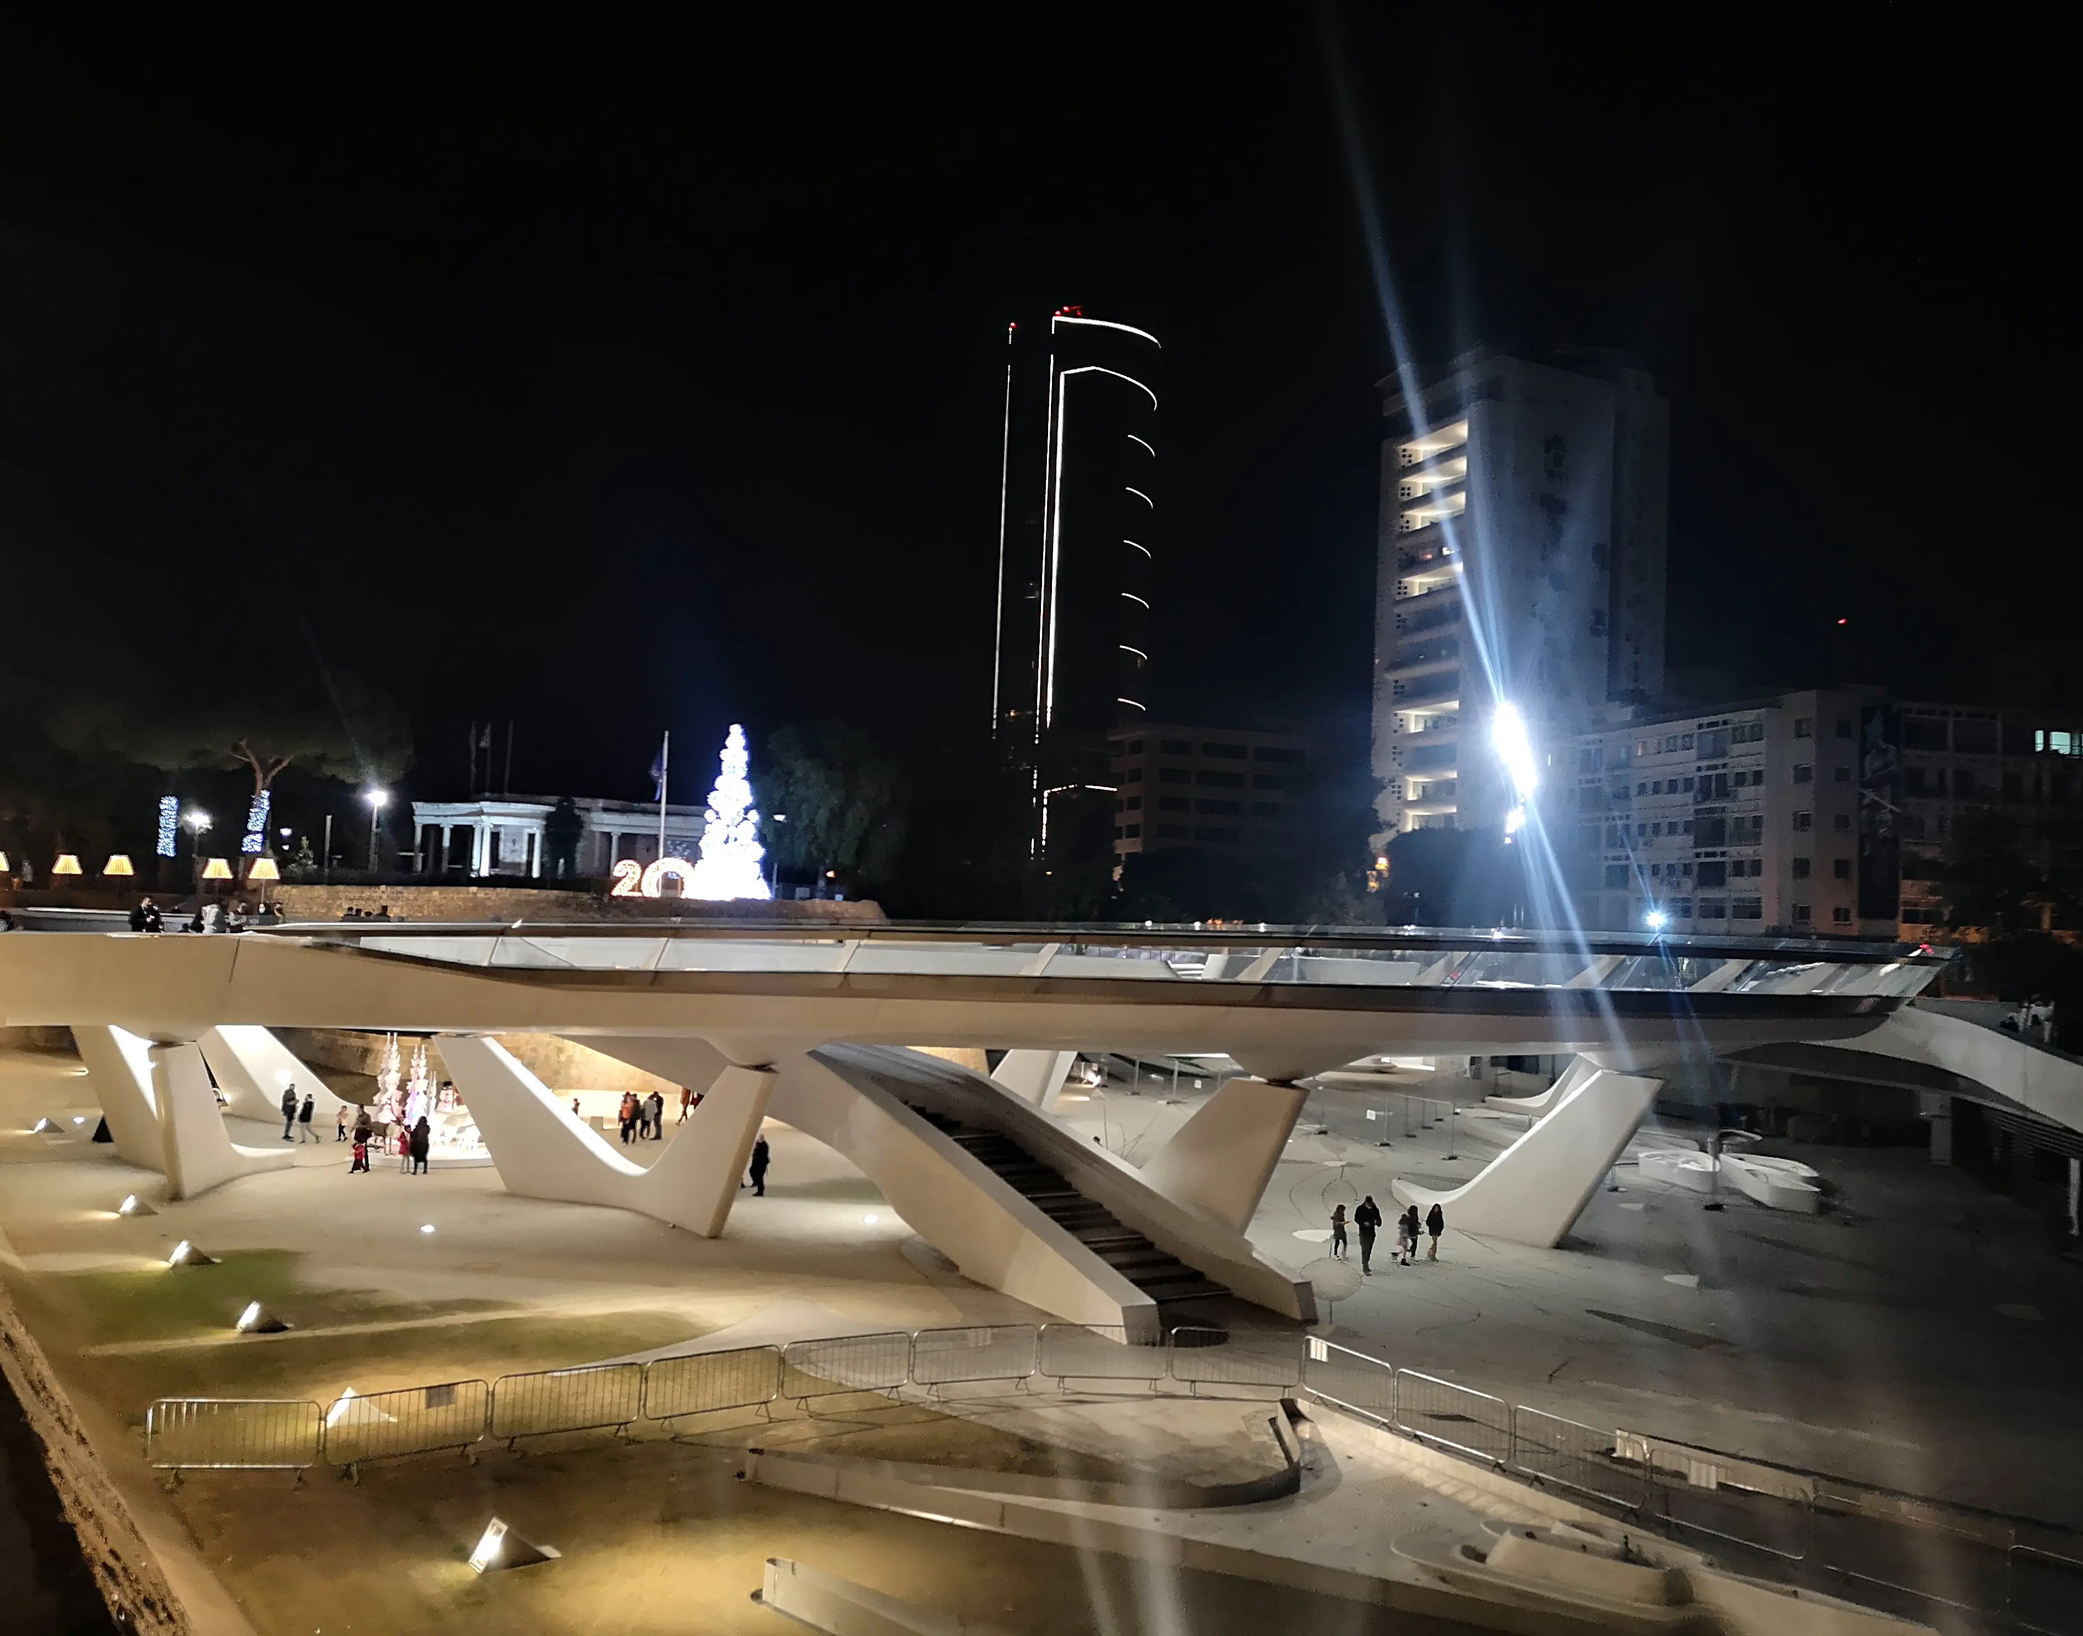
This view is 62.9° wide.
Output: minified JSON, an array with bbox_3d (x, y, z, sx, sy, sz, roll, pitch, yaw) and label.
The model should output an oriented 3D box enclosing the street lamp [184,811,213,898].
[{"bbox_3d":[-38.653,1.878,77.932,1.000,4.300,0.800,4,-4,-26],"label":"street lamp"}]

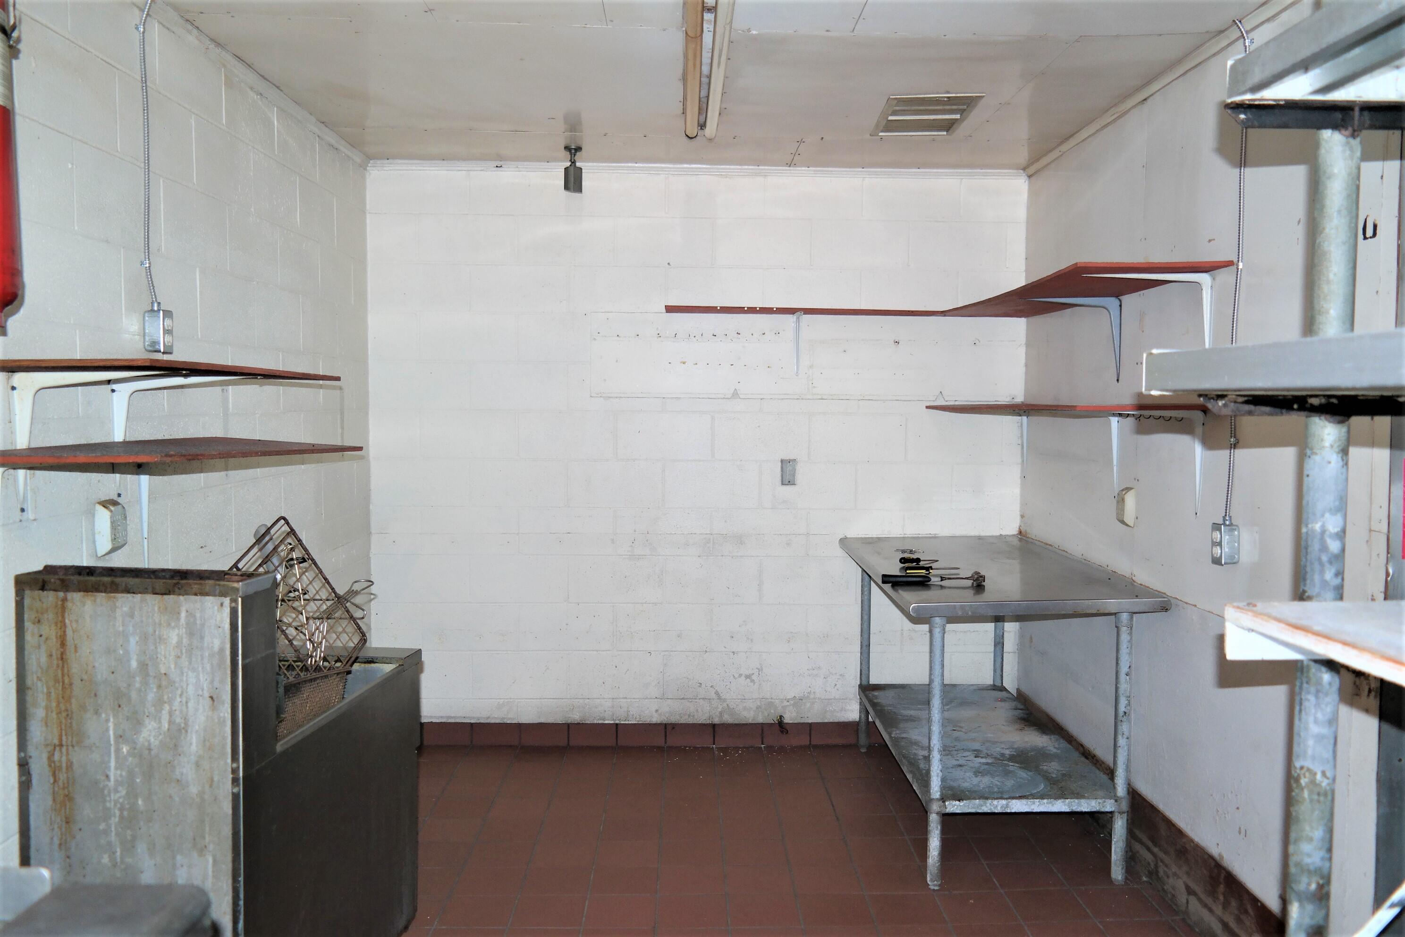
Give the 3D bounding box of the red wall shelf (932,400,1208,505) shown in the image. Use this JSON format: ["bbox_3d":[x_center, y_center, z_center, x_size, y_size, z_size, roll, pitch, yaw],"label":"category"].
[{"bbox_3d":[1.171,-0.072,3.646,0.390,0.300,1.590,0,3,-1],"label":"red wall shelf"}]

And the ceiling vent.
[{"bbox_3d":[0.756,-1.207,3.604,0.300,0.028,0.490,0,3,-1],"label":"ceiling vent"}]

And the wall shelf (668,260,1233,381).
[{"bbox_3d":[0.619,-0.451,3.577,1.500,0.300,1.675,0,3,-1],"label":"wall shelf"}]

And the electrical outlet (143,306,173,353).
[{"bbox_3d":[-1.323,-0.334,2.565,0.051,0.106,0.056,0,3,-1],"label":"electrical outlet"}]

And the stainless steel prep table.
[{"bbox_3d":[0.948,0.773,3.724,0.752,0.884,1.510,0,3,-1],"label":"stainless steel prep table"}]

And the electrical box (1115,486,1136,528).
[{"bbox_3d":[1.355,0.122,3.379,0.036,0.128,0.088,0,3,-1],"label":"electrical box"}]

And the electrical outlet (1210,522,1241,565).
[{"bbox_3d":[1.362,0.194,2.741,0.048,0.106,0.058,0,3,-1],"label":"electrical outlet"}]

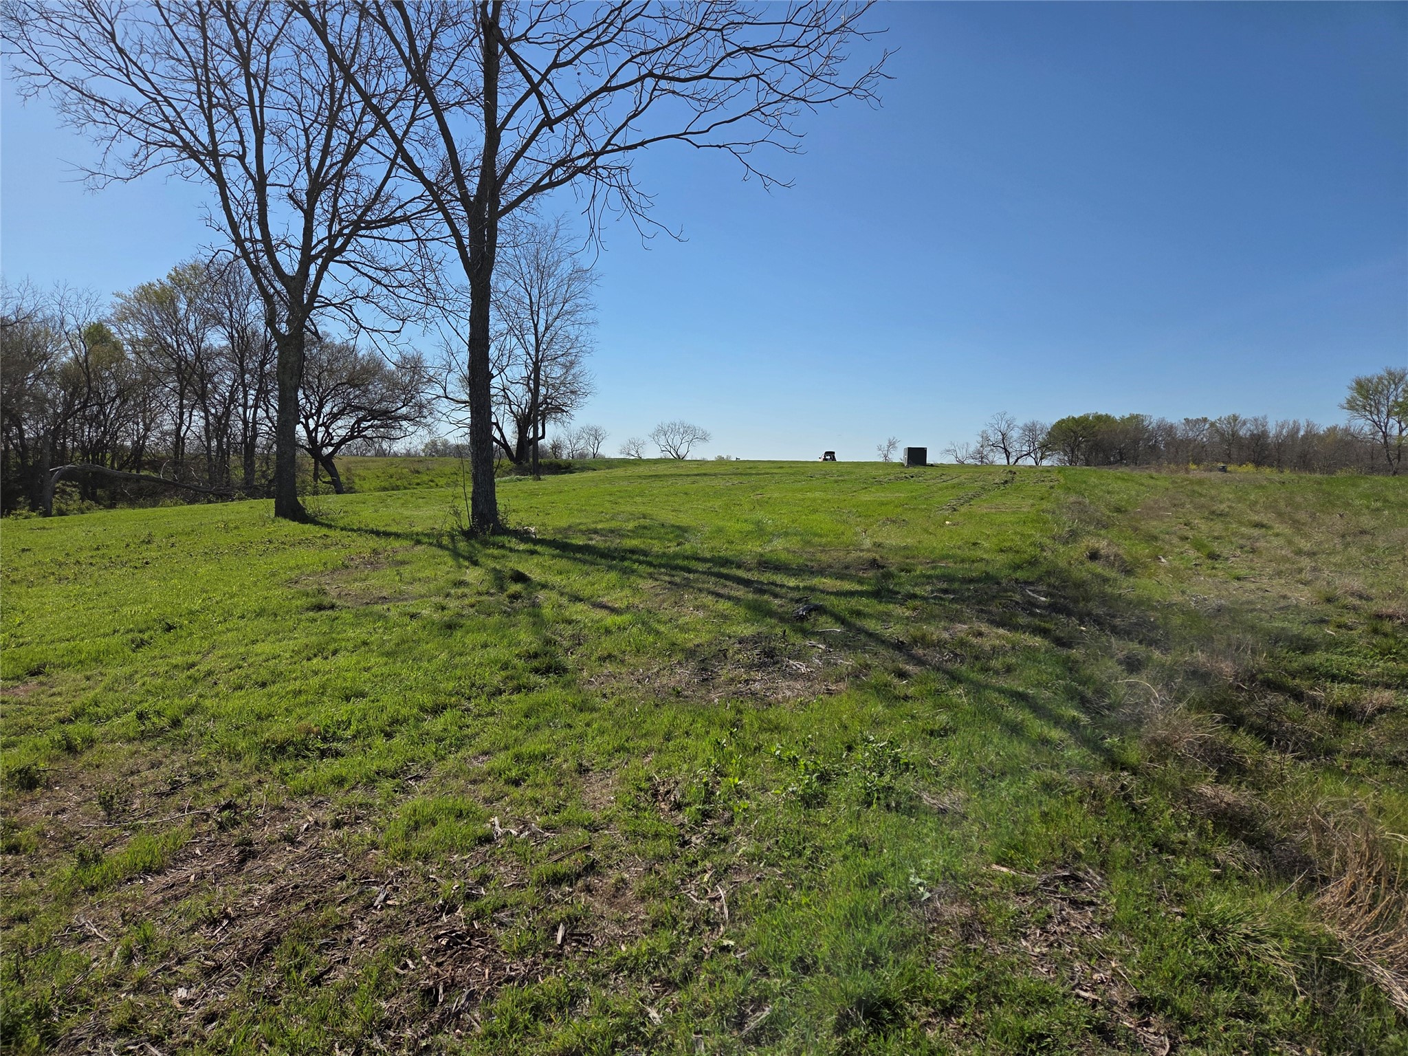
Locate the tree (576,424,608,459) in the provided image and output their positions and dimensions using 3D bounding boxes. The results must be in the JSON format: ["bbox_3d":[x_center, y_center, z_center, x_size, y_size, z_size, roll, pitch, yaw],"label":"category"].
[{"bbox_3d":[-15.952,-12.508,135.000,4.444,4.921,4.286,0,4,0],"label":"tree"}]

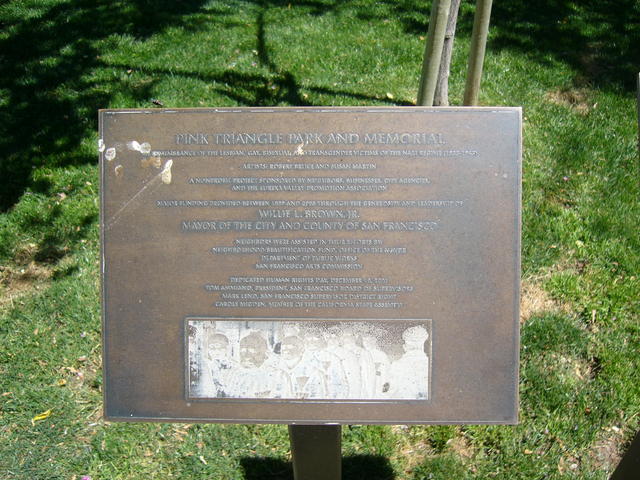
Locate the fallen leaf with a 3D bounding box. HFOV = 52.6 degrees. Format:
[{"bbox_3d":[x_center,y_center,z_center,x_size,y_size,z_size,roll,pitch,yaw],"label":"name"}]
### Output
[{"bbox_3d":[-0.787,0.501,1.835,0.020,0.012,0.062,29,48,31],"label":"fallen leaf"}]

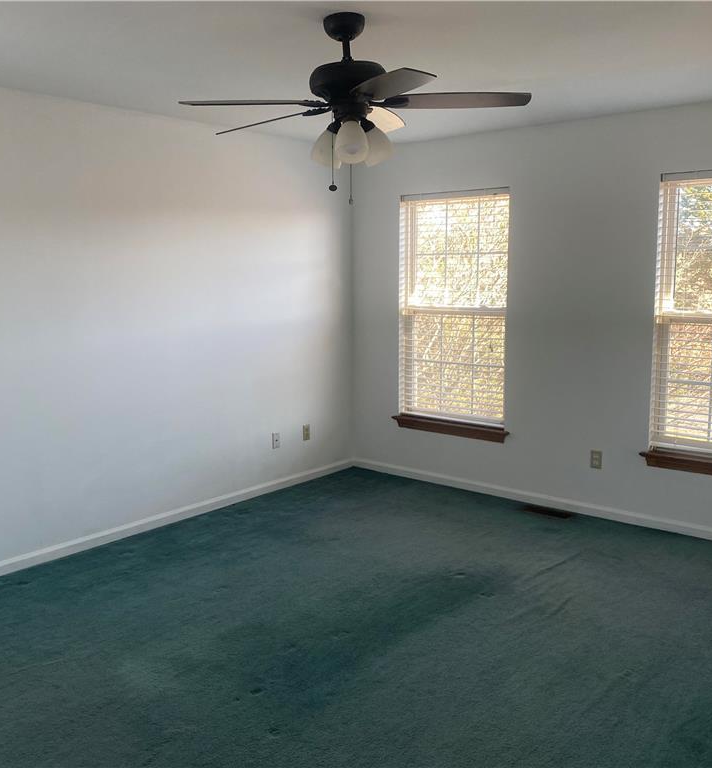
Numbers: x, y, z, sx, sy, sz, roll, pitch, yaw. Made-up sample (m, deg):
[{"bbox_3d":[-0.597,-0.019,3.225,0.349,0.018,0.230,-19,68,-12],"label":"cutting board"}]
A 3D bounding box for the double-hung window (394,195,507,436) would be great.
[{"bbox_3d":[0.690,-0.513,5.398,0.890,1.630,0.110,7,11,39],"label":"double-hung window"}]

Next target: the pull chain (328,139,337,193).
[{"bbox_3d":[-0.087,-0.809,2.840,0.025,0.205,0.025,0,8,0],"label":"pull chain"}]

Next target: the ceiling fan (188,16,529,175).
[{"bbox_3d":[-0.012,-1.055,2.815,1.290,0.530,1.300,0,8,0],"label":"ceiling fan"}]

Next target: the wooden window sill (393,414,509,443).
[{"bbox_3d":[0.673,0.314,5.490,0.970,0.085,0.110,7,11,39],"label":"wooden window sill"}]

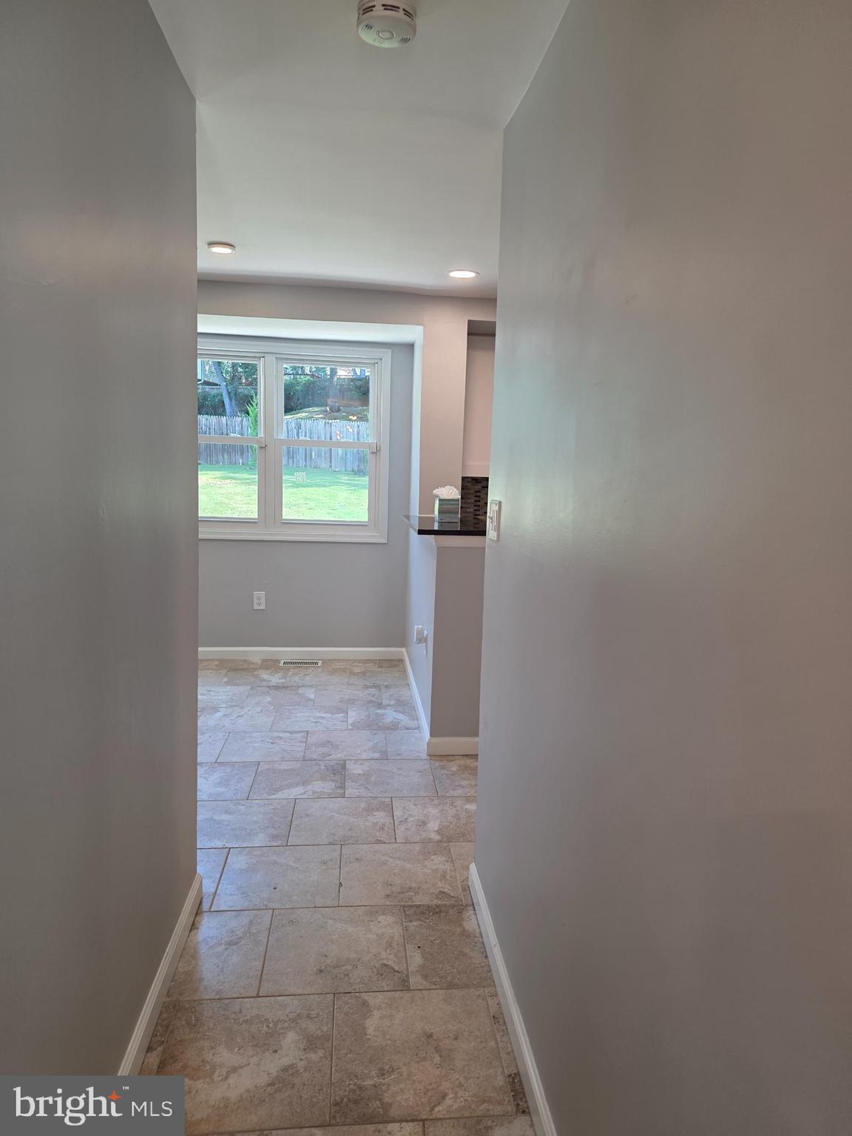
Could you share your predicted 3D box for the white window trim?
[{"bbox_3d":[-1.016,-0.851,5.136,1.530,1.325,0.060,1,8,-5],"label":"white window trim"}]

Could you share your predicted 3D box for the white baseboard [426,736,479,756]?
[{"bbox_3d":[0.147,0.868,3.680,0.280,0.087,0.016,1,8,-5],"label":"white baseboard"}]

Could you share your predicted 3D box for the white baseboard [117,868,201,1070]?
[{"bbox_3d":[-0.681,1.083,1.927,0.016,0.087,1.000,1,8,-5],"label":"white baseboard"}]

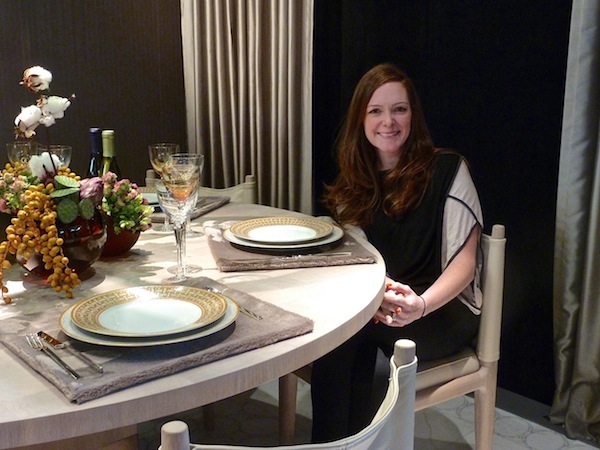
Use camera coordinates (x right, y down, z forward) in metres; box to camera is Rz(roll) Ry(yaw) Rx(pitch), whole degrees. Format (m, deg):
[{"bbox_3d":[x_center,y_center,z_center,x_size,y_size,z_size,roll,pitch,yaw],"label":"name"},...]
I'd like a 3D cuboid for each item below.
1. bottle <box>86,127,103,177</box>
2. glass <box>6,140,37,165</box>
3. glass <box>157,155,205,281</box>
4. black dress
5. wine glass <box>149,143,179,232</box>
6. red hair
[{"bbox_3d":[-0.512,-0.095,1.847,0.079,0.298,0.079,0,13,0],"label":"bottle"},{"bbox_3d":[-0.760,-0.107,2.019,0.084,0.236,0.084,0,13,0],"label":"glass"},{"bbox_3d":[-0.260,0.002,1.565,0.096,0.240,0.096,0,13,0],"label":"glass"},{"bbox_3d":[0.219,0.216,1.958,0.460,0.820,0.560,11,17,40],"label":"black dress"},{"bbox_3d":[-0.375,-0.102,2.019,0.084,0.238,0.084,0,13,0],"label":"wine glass"},{"bbox_3d":[0.213,-0.220,1.935,0.300,0.420,0.260,3,13,11],"label":"red hair"}]

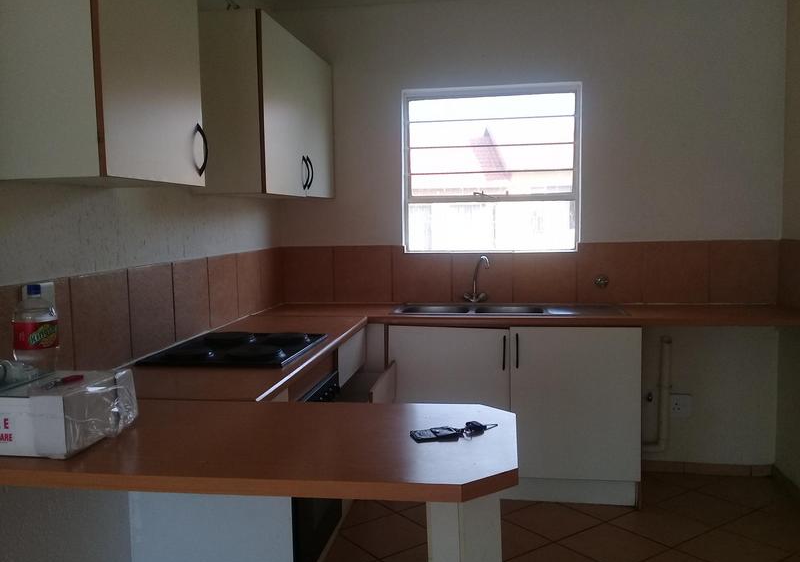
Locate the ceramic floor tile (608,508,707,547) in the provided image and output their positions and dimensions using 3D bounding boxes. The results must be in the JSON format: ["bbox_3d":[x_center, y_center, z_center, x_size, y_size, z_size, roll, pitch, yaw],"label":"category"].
[{"bbox_3d":[1.178,1.107,3.240,0.333,0.010,0.333,-5,6,-35],"label":"ceramic floor tile"}]

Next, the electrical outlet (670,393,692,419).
[{"bbox_3d":[1.498,0.663,3.809,0.112,0.122,0.020,0,5,9],"label":"electrical outlet"}]

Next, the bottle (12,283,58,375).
[{"bbox_3d":[-0.901,0.180,1.777,0.106,0.330,0.106,-6,7,-44],"label":"bottle"}]

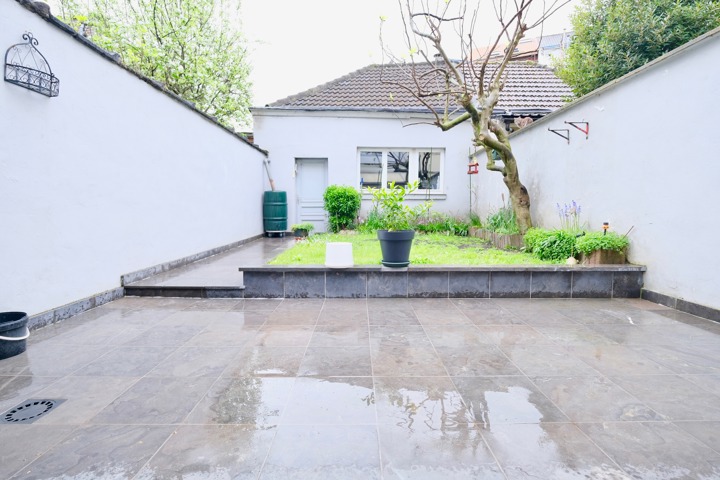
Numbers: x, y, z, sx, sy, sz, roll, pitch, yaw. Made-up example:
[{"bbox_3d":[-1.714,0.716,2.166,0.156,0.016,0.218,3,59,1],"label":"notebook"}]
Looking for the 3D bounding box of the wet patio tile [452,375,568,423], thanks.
[{"bbox_3d":[0.757,0.834,1.784,0.450,0.020,0.450,0,5,0],"label":"wet patio tile"}]

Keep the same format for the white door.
[{"bbox_3d":[-1.319,-1.197,9.438,0.896,2.094,0.080,0,5,0],"label":"white door"}]

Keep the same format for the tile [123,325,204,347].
[{"bbox_3d":[-1.497,0.755,2.625,0.447,0.020,0.440,0,6,0],"label":"tile"}]

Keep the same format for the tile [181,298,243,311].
[{"bbox_3d":[-1.509,0.677,3.555,0.454,0.015,0.443,0,5,0],"label":"tile"}]

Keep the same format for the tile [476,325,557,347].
[{"bbox_3d":[1.203,0.750,2.641,0.447,0.020,0.440,0,6,0],"label":"tile"}]

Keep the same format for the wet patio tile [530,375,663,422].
[{"bbox_3d":[1.207,0.833,1.786,0.450,0.020,0.450,0,5,0],"label":"wet patio tile"}]

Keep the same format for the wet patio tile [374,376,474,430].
[{"bbox_3d":[0.307,0.837,1.793,0.454,0.015,0.443,0,5,0],"label":"wet patio tile"}]

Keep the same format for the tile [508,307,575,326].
[{"bbox_3d":[1.651,0.716,3.106,0.450,0.020,0.450,0,5,0],"label":"tile"}]

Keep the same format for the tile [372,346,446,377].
[{"bbox_3d":[0.305,0.794,2.210,0.447,0.020,0.440,0,6,0],"label":"tile"}]

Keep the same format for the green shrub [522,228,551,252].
[{"bbox_3d":[2.760,-0.004,5.227,0.470,0.347,0.400,0,5,0],"label":"green shrub"}]

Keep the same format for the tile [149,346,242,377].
[{"bbox_3d":[-1.054,0.798,2.233,0.454,0.015,0.443,0,5,0],"label":"tile"}]

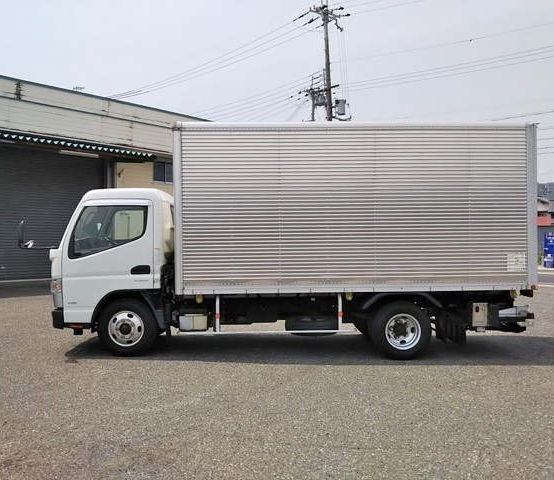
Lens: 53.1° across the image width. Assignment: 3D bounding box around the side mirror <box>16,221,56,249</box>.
[{"bbox_3d":[-2.860,-0.055,6.600,0.420,0.360,0.240,1,0,-2],"label":"side mirror"}]

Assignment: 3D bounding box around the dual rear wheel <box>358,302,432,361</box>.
[{"bbox_3d":[1.545,1.113,7.010,0.720,0.720,0.460,1,0,-2],"label":"dual rear wheel"}]

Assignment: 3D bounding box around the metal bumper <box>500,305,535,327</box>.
[{"bbox_3d":[2.985,0.945,7.720,0.420,0.280,1.600,1,0,-2],"label":"metal bumper"}]

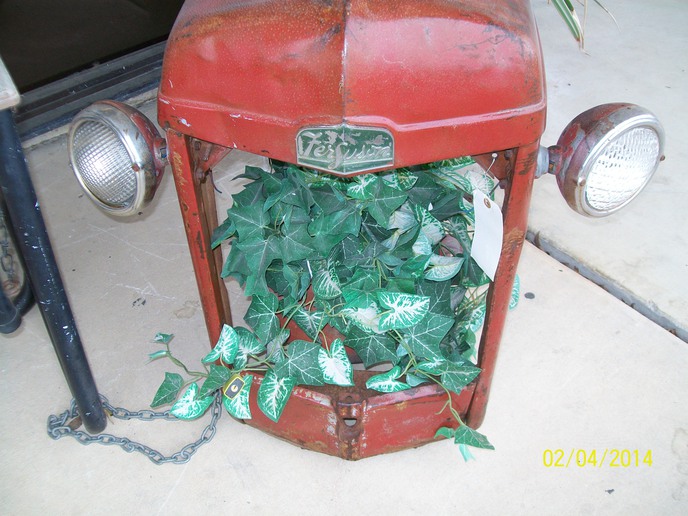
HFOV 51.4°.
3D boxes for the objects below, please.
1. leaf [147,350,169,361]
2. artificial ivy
[{"bbox_3d":[-0.319,0.167,1.223,0.037,0.015,0.022,-17,46,-16],"label":"leaf"},{"bbox_3d":[-0.024,0.055,1.212,0.620,0.520,0.400,1,44,2],"label":"artificial ivy"}]

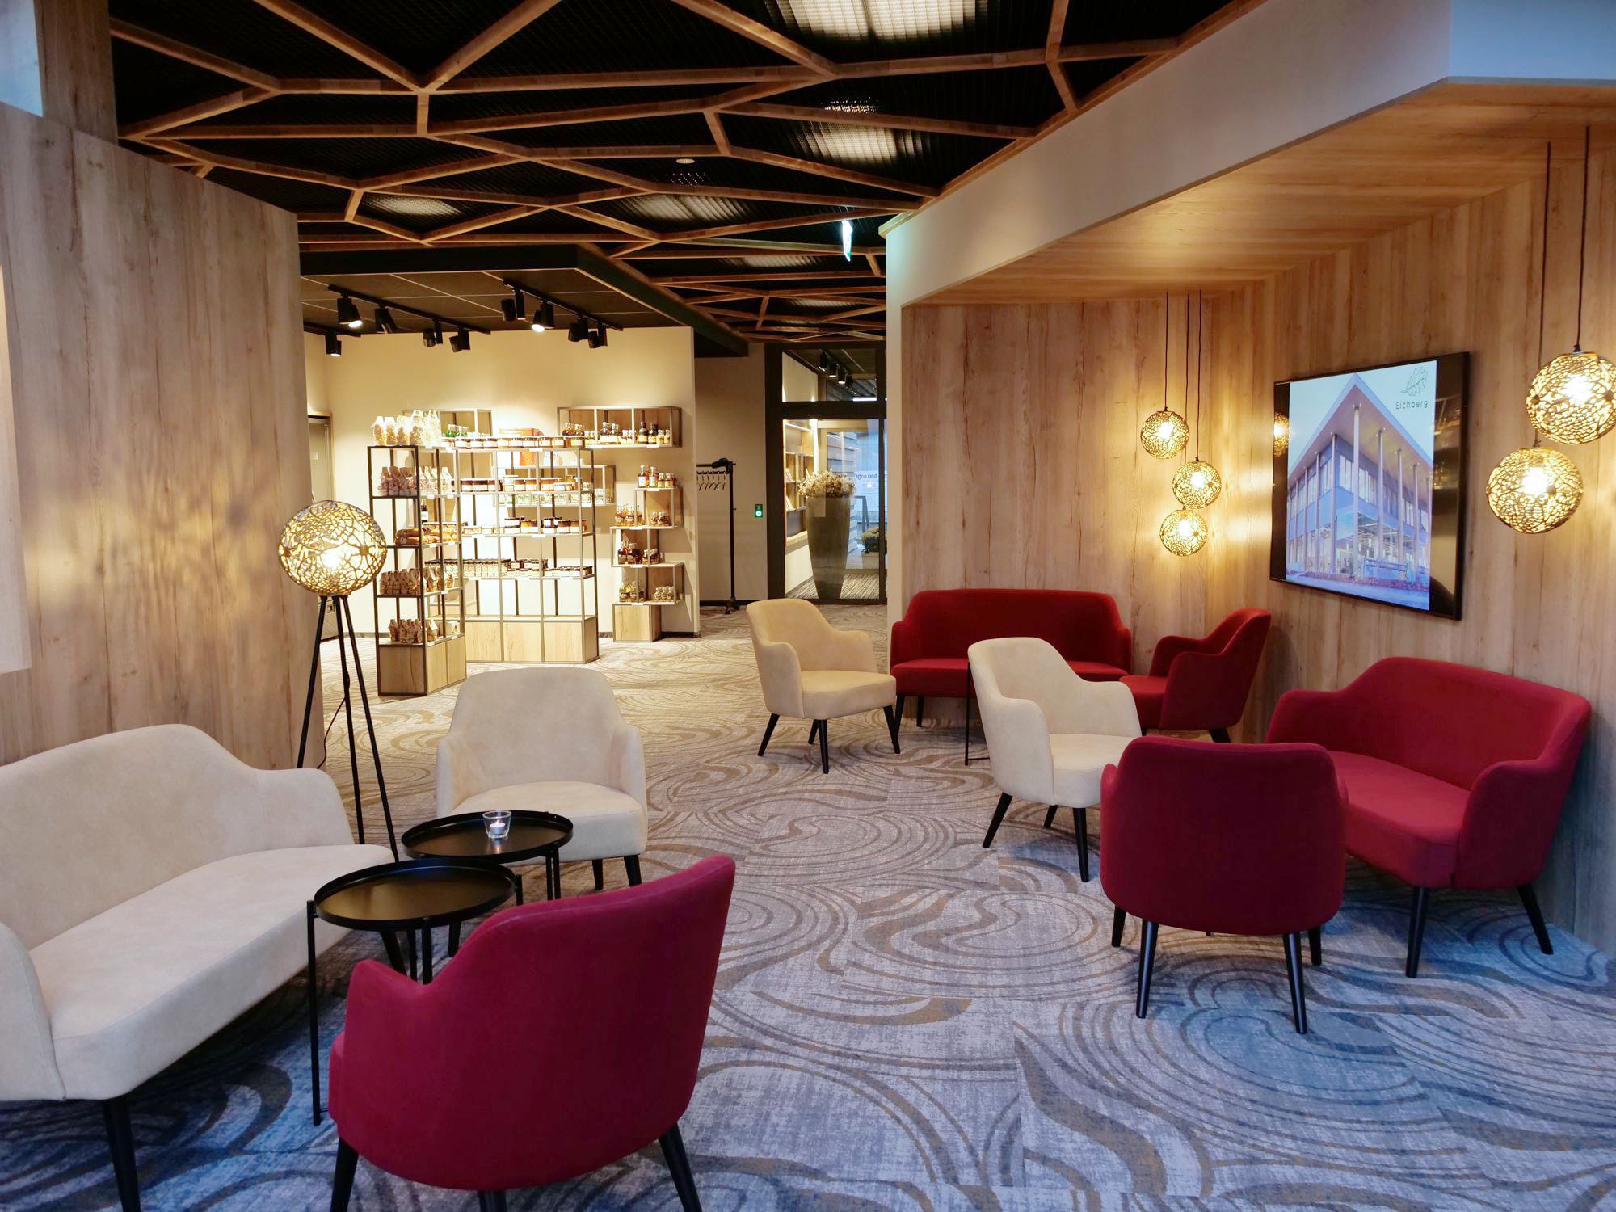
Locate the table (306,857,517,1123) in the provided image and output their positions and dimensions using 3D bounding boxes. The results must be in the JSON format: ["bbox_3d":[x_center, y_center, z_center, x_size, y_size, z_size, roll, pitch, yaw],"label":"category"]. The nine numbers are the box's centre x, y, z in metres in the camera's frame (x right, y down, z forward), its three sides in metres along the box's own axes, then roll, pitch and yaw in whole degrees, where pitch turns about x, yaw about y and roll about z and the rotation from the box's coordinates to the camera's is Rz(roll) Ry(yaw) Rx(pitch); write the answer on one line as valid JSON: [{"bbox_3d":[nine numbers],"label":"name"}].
[{"bbox_3d":[-0.915,0.918,3.095,0.460,0.535,0.460,-3,7,-22],"label":"table"}]

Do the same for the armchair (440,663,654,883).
[{"bbox_3d":[-0.888,0.649,4.368,0.665,0.800,0.680,-2,6,-14],"label":"armchair"}]

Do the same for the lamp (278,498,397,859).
[{"bbox_3d":[-1.577,0.338,4.409,0.420,1.425,0.400,-1,6,0],"label":"lamp"}]

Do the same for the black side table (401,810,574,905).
[{"bbox_3d":[-0.851,0.868,3.537,0.460,0.540,0.460,-1,6,0],"label":"black side table"}]

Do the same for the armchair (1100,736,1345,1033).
[{"bbox_3d":[1.160,0.700,3.674,0.665,0.800,0.680,1,6,16],"label":"armchair"}]

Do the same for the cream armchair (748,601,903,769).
[{"bbox_3d":[0.053,0.379,6.802,0.680,0.800,0.665,5,8,41],"label":"cream armchair"}]

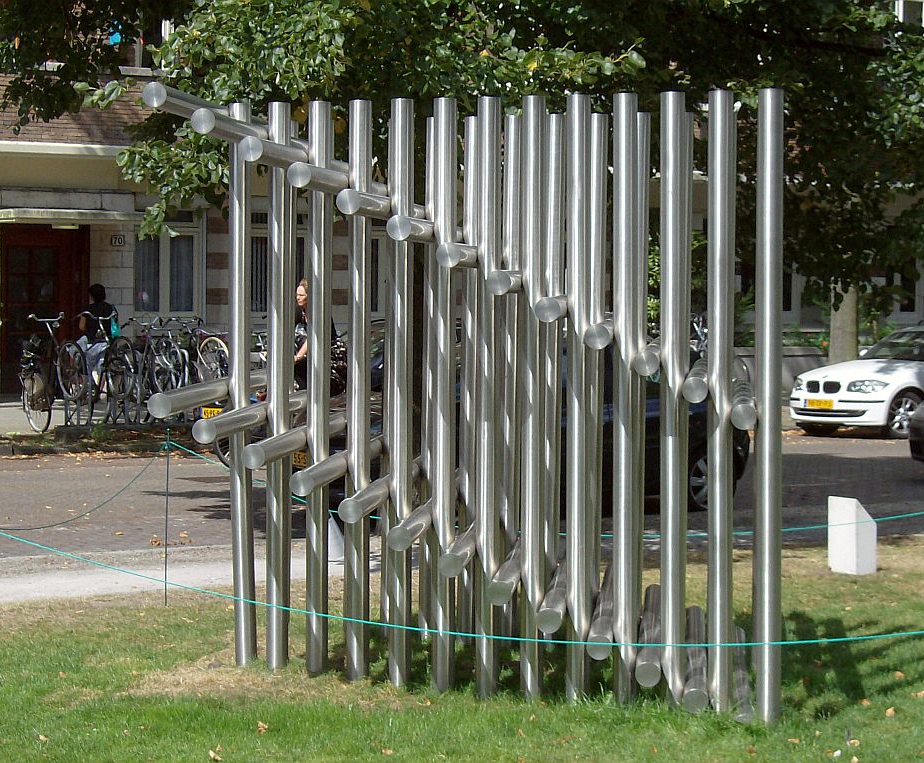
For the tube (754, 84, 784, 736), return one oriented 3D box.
[{"bbox_3d":[1.222,0.104,10.000,0.102,2.530,0.102,0,2,5],"label":"tube"}]

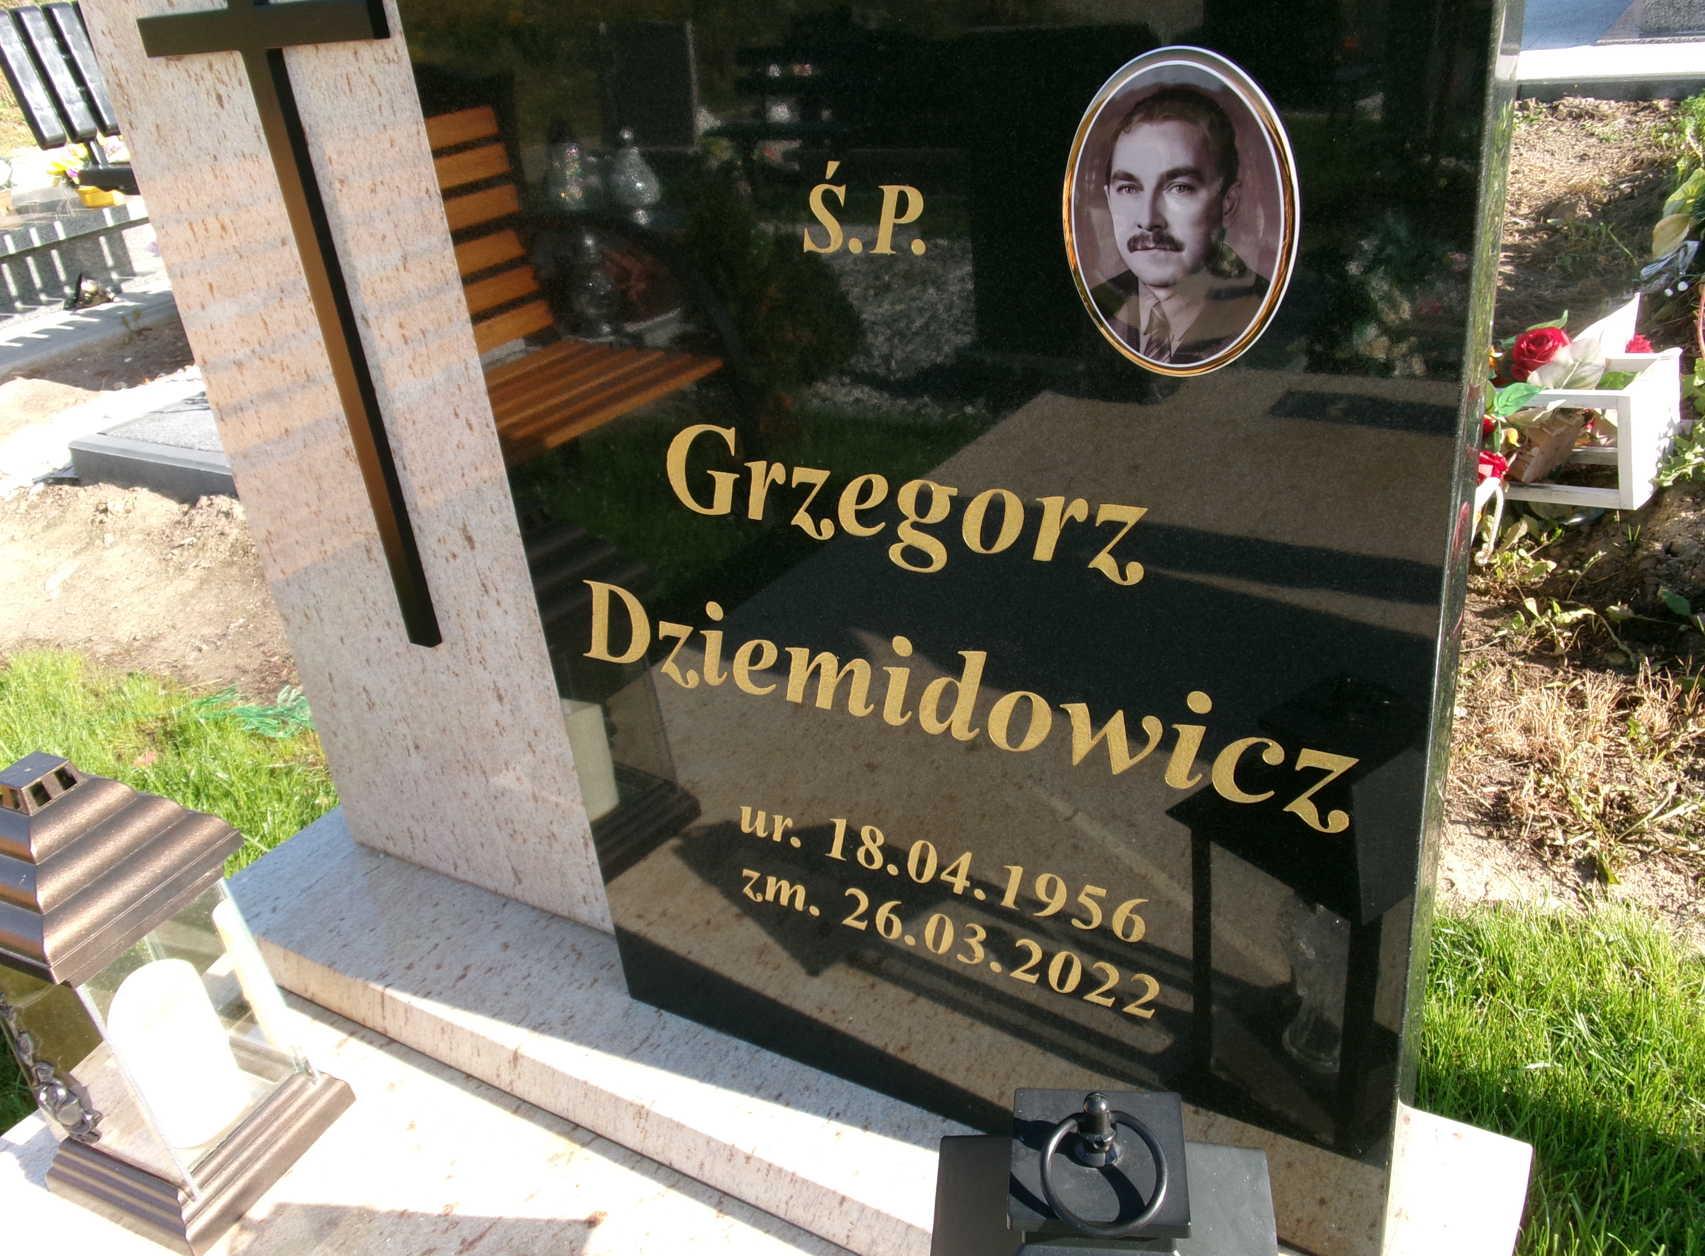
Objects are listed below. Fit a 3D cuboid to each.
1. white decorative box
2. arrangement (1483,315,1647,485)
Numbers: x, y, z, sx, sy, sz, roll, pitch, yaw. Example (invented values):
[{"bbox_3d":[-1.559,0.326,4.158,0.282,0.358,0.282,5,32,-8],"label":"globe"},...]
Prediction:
[{"bbox_3d":[1.183,-0.328,2.267,0.198,0.187,0.260,-32,28,-33],"label":"white decorative box"},{"bbox_3d":[1.159,-0.374,2.257,0.200,0.210,0.270,-27,33,-35],"label":"arrangement"}]

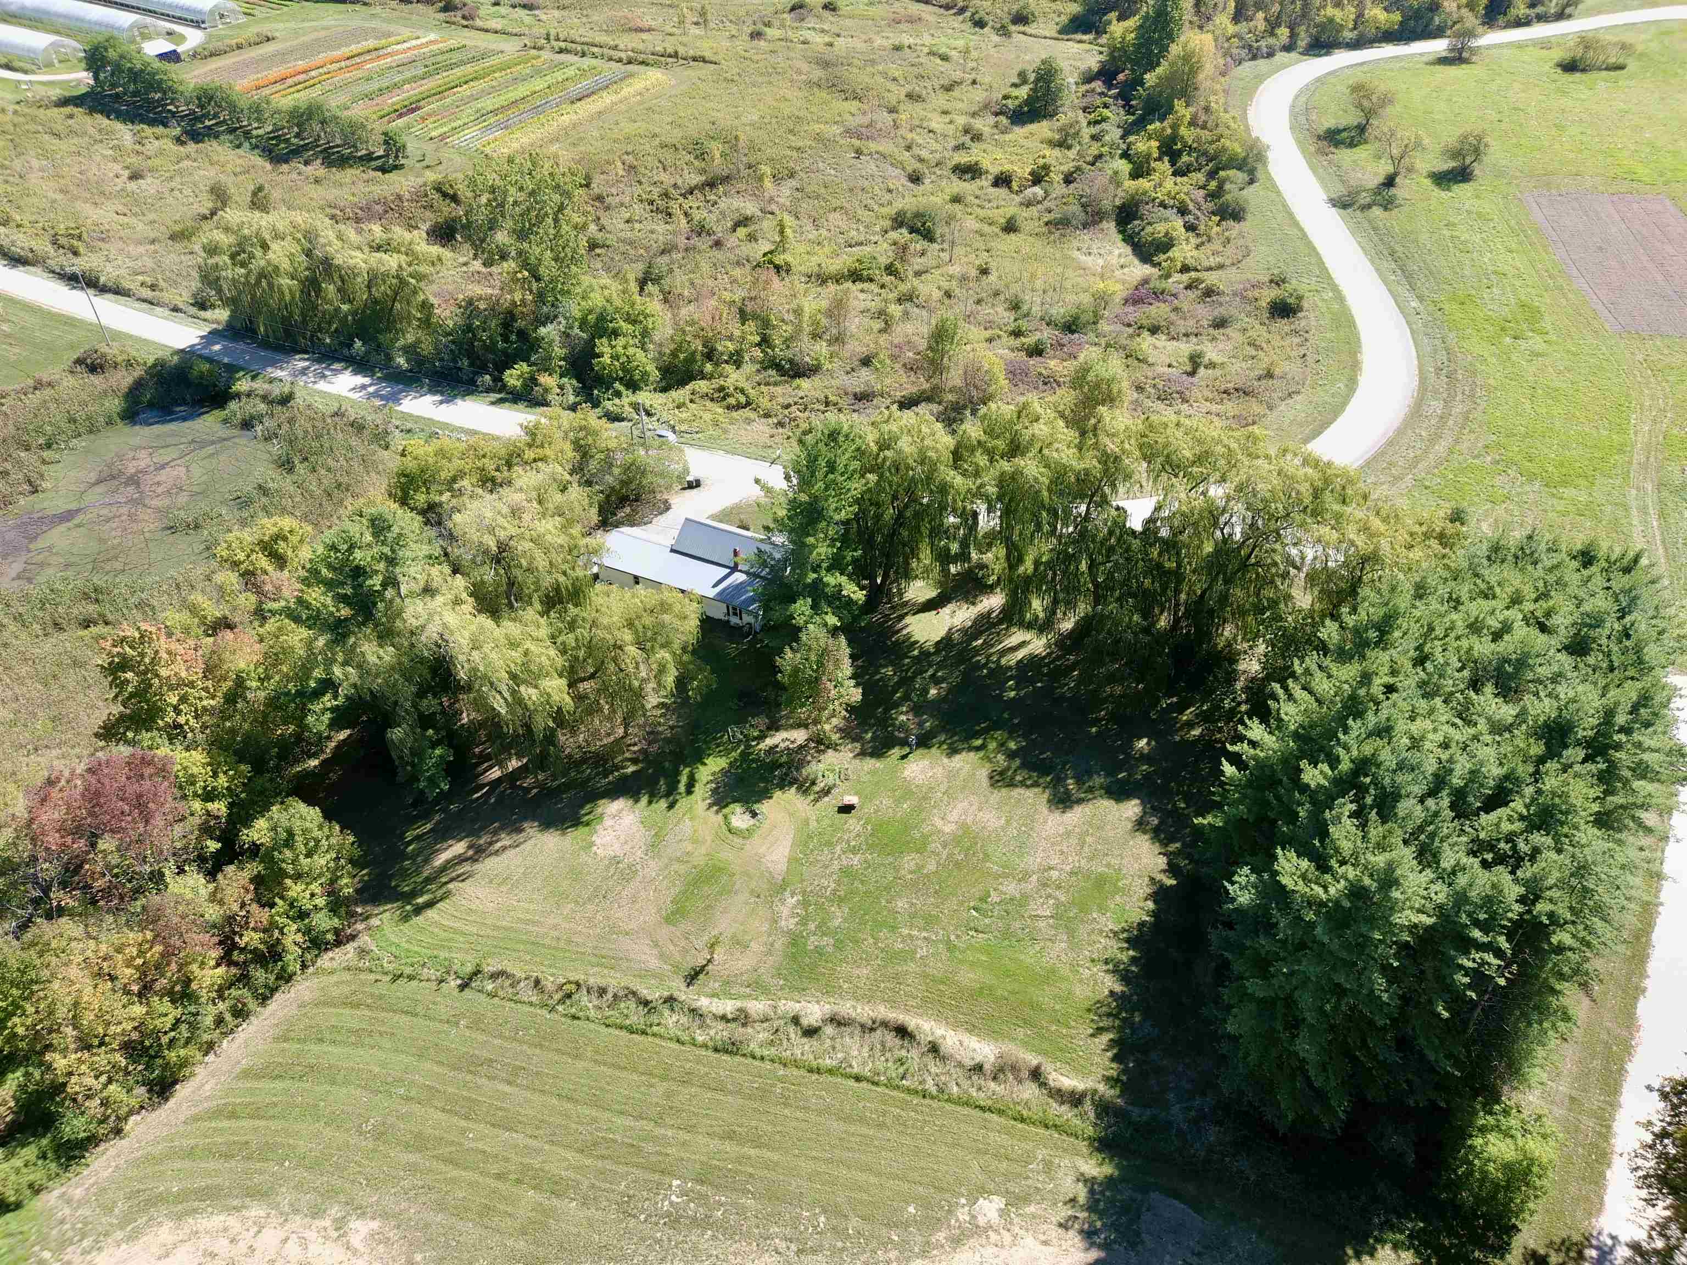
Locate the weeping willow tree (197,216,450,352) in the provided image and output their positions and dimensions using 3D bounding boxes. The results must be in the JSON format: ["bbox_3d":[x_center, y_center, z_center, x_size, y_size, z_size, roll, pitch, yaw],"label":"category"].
[{"bbox_3d":[-65.900,-44.559,159.504,31.000,12.500,15.000,12,40,14],"label":"weeping willow tree"}]

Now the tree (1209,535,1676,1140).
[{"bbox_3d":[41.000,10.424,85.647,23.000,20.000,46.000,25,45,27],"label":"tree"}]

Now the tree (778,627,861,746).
[{"bbox_3d":[-2.000,4.055,100.820,6.800,10.800,6.800,0,39,0],"label":"tree"}]

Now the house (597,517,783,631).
[{"bbox_3d":[-13.000,-6.631,118.308,17.800,5.400,9.000,18,42,20],"label":"house"}]

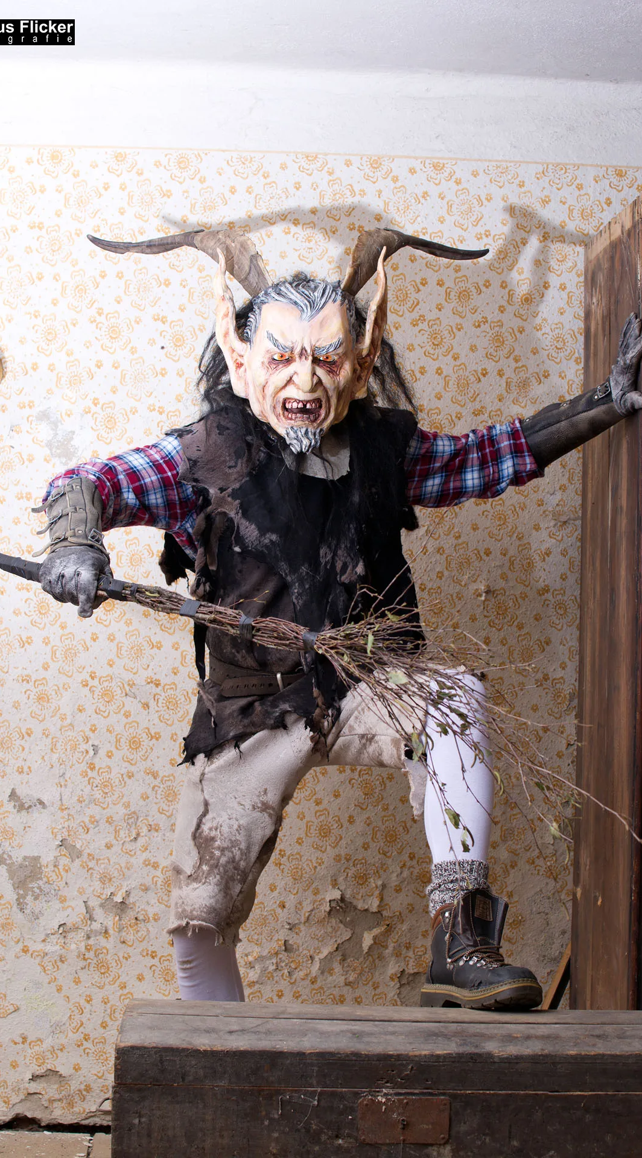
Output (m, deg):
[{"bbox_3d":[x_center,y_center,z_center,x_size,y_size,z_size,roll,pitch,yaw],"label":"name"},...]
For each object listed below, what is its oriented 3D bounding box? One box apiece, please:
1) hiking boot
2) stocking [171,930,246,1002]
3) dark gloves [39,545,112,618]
[{"bbox_3d":[0.301,0.699,4.250,0.110,0.220,0.282,2,-5,-38],"label":"hiking boot"},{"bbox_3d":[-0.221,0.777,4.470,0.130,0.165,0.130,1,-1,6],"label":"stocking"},{"bbox_3d":[-0.444,0.004,4.080,0.128,0.130,0.125,1,-1,3],"label":"dark gloves"}]

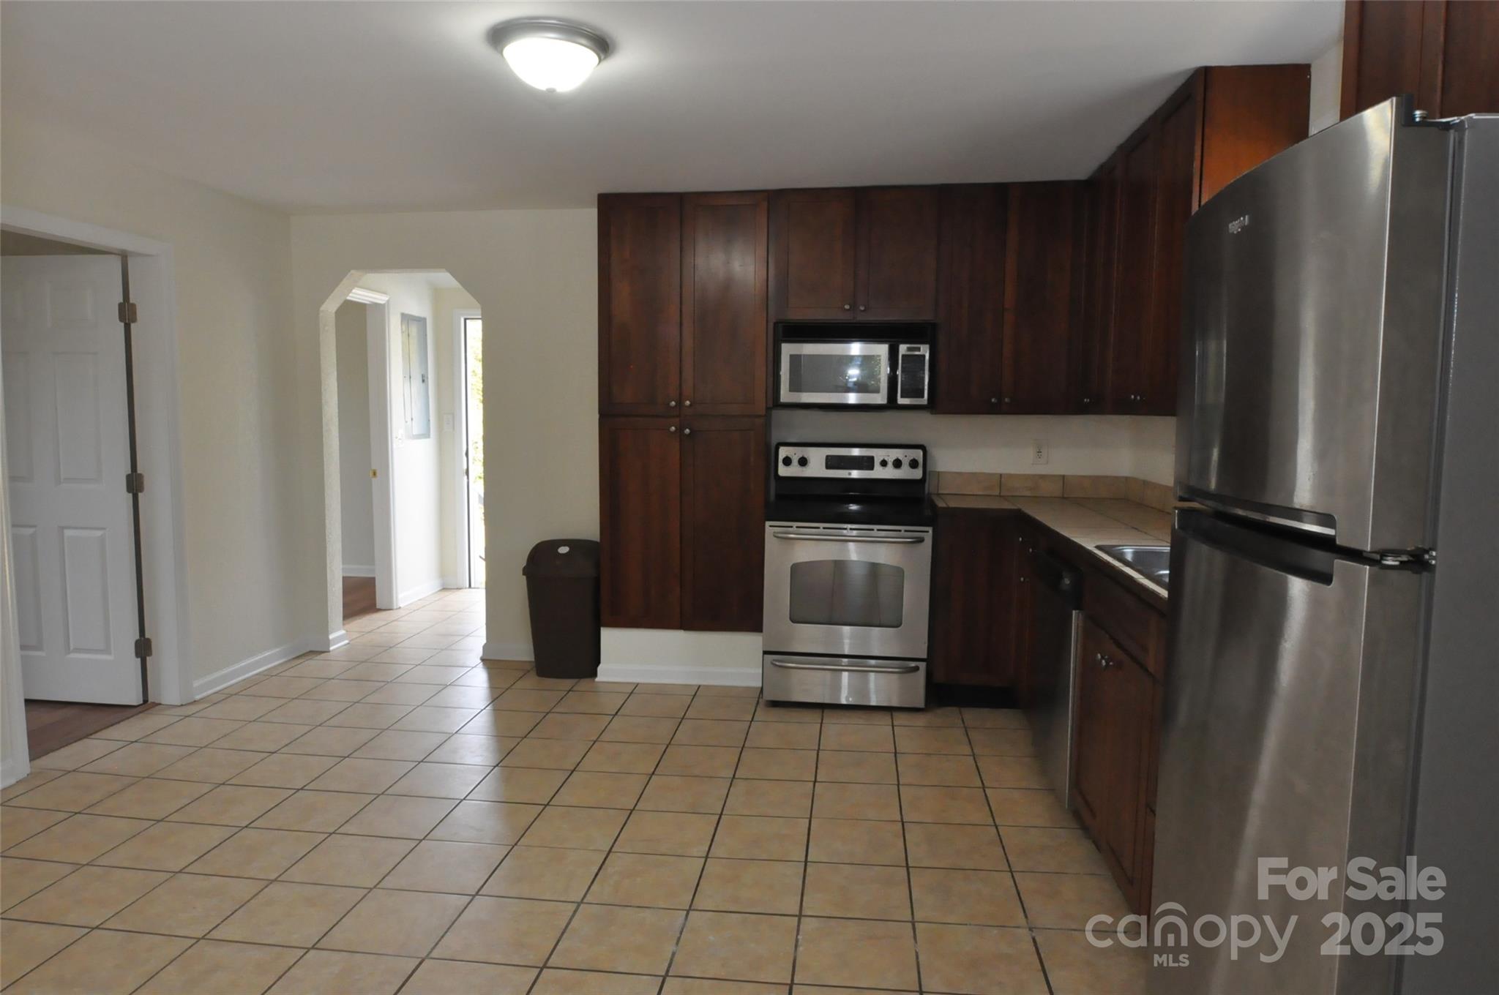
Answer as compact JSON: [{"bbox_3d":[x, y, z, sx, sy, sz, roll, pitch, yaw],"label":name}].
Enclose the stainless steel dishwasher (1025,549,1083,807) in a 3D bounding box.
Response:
[{"bbox_3d":[1.380,0.626,3.249,0.613,0.818,0.622,1,5,6],"label":"stainless steel dishwasher"}]

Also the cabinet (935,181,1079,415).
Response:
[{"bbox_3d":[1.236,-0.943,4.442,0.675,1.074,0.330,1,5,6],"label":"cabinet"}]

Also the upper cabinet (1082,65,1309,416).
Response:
[{"bbox_3d":[1.628,-0.853,3.528,0.333,1.070,1.452,1,5,6],"label":"upper cabinet"}]

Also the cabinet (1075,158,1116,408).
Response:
[{"bbox_3d":[1.682,-0.897,3.963,0.320,1.074,0.525,1,5,6],"label":"cabinet"}]

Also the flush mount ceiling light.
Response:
[{"bbox_3d":[-0.562,-1.229,2.568,0.323,0.152,0.323,1,5,6],"label":"flush mount ceiling light"}]

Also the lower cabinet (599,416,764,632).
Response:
[{"bbox_3d":[-0.318,0.120,4.728,0.837,1.084,0.323,1,5,6],"label":"lower cabinet"}]

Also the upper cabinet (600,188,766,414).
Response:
[{"bbox_3d":[-0.313,-0.955,4.617,0.832,1.076,0.330,1,5,6],"label":"upper cabinet"}]

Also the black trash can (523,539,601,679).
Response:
[{"bbox_3d":[-0.973,0.575,4.832,0.432,0.709,0.311,1,5,6],"label":"black trash can"}]

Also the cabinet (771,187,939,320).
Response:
[{"bbox_3d":[0.511,-1.174,4.503,0.785,0.620,0.330,1,5,6],"label":"cabinet"}]

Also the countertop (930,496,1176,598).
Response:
[{"bbox_3d":[1.251,0.150,3.282,1.008,0.043,2.830,1,5,6],"label":"countertop"}]

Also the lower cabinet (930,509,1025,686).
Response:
[{"bbox_3d":[1.068,0.444,4.454,0.389,0.787,0.607,1,5,6],"label":"lower cabinet"}]

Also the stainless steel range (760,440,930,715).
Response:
[{"bbox_3d":[0.481,0.358,4.476,0.760,1.205,0.650,1,5,6],"label":"stainless steel range"}]

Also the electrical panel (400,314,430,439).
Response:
[{"bbox_3d":[-2.395,-0.860,6.553,0.050,0.875,0.385,1,5,6],"label":"electrical panel"}]

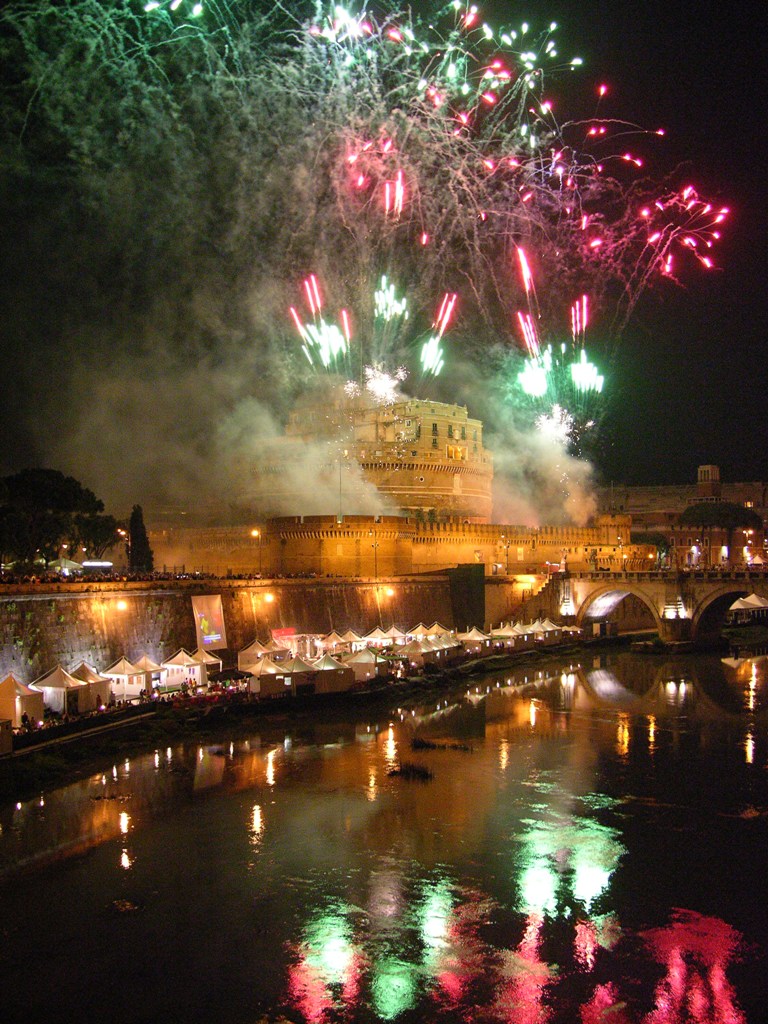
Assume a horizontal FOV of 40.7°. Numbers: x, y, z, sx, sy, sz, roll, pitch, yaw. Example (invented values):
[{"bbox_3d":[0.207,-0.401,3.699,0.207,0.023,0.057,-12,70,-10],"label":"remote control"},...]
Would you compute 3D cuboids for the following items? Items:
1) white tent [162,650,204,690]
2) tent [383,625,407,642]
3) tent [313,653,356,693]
[{"bbox_3d":[-21.853,16.800,112.287,3.150,3.960,3.150,-2,-3,28],"label":"white tent"},{"bbox_3d":[1.455,19.053,154.707,3.150,3.960,3.150,3,-4,-44],"label":"tent"},{"bbox_3d":[-5.960,17.880,115.990,3.540,4.100,3.540,2,-4,-29],"label":"tent"}]

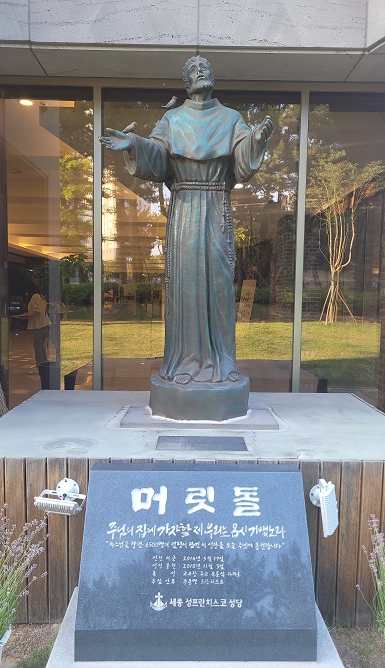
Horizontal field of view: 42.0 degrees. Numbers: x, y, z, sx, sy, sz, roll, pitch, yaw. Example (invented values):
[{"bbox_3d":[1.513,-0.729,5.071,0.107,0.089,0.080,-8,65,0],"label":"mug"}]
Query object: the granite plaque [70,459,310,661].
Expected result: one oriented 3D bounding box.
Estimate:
[{"bbox_3d":[0.017,0.905,2.055,0.905,0.619,0.400,1,4,-1],"label":"granite plaque"}]

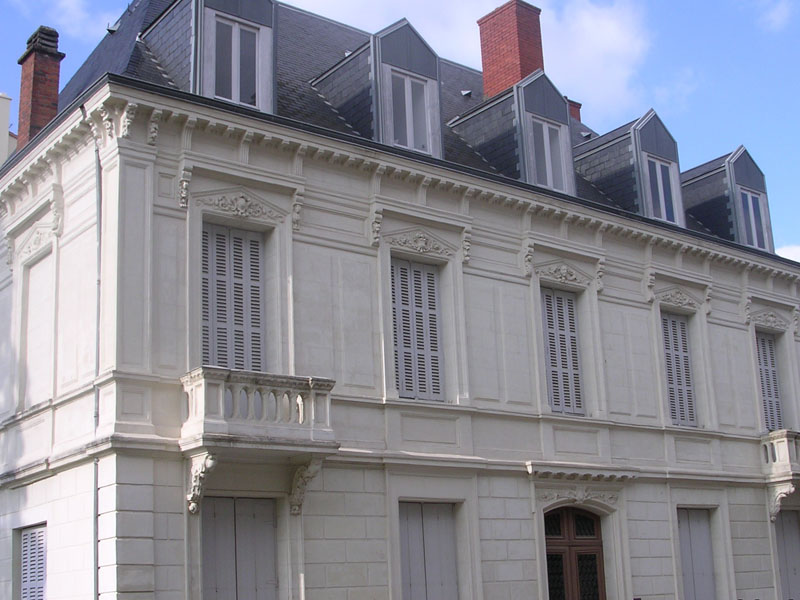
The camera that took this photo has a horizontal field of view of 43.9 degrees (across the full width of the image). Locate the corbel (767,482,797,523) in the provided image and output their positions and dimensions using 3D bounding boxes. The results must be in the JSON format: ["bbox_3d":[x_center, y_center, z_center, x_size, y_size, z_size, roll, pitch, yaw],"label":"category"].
[{"bbox_3d":[7.608,4.063,19.873,0.200,0.739,0.546,8,-17,-35],"label":"corbel"}]

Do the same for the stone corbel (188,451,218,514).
[{"bbox_3d":[-2.570,2.376,12.868,0.200,0.744,0.546,8,-17,-35],"label":"stone corbel"}]

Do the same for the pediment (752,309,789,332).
[{"bbox_3d":[7.989,0.422,21.458,1.079,0.441,0.120,8,-17,-35],"label":"pediment"}]

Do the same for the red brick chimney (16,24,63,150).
[{"bbox_3d":[-6.416,-3.644,17.734,0.520,2.270,0.930,10,-19,-37],"label":"red brick chimney"}]

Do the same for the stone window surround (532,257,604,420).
[{"bbox_3d":[3.088,0.712,18.258,1.720,2.980,0.270,10,-19,-37],"label":"stone window surround"}]

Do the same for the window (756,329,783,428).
[{"bbox_3d":[8.365,2.090,22.279,1.160,2.700,0.080,10,-19,-37],"label":"window"}]

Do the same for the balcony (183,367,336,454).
[{"bbox_3d":[-1.900,1.555,13.482,2.010,1.065,0.707,8,-17,-35],"label":"balcony"}]

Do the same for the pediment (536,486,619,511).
[{"bbox_3d":[3.065,3.395,17.018,1.881,0.368,0.160,8,-17,-35],"label":"pediment"}]

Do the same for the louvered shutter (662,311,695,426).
[{"bbox_3d":[5.726,1.418,20.273,1.150,2.390,0.220,10,-19,-37],"label":"louvered shutter"}]

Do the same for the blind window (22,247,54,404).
[{"bbox_3d":[-5.216,0.454,14.461,0.160,2.280,1.300,10,-20,-37],"label":"blind window"}]

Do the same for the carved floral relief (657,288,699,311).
[{"bbox_3d":[5.610,-0.064,19.982,1.200,0.380,0.100,9,-19,-34],"label":"carved floral relief"}]

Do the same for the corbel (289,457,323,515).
[{"bbox_3d":[-1.292,2.561,13.711,0.230,0.760,0.550,10,-19,-37],"label":"corbel"}]

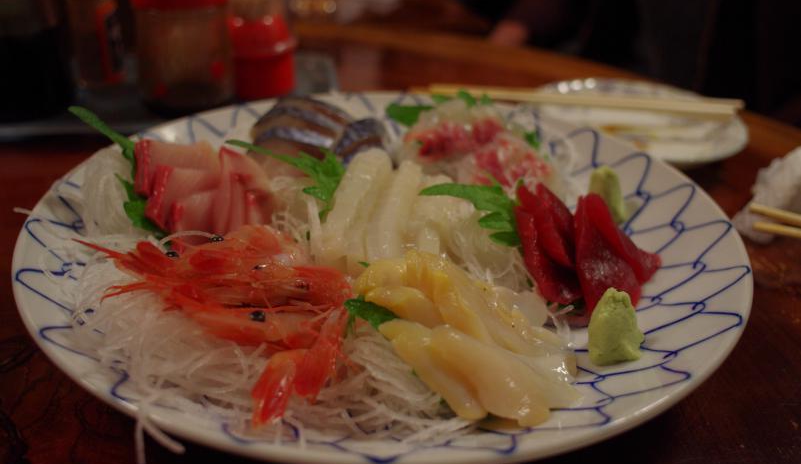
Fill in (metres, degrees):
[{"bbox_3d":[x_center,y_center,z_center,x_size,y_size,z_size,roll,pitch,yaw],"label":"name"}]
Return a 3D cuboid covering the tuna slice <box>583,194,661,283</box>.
[{"bbox_3d":[0.100,0.003,0.314,0.028,0.013,0.045,-31,82,-35],"label":"tuna slice"}]

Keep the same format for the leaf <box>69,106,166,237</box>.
[{"bbox_3d":[-0.138,-0.029,0.343,0.035,0.018,0.078,-39,71,-13],"label":"leaf"}]

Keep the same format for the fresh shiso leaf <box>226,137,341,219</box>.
[{"bbox_3d":[-0.056,-0.029,0.343,0.062,0.016,0.035,22,62,4],"label":"fresh shiso leaf"}]

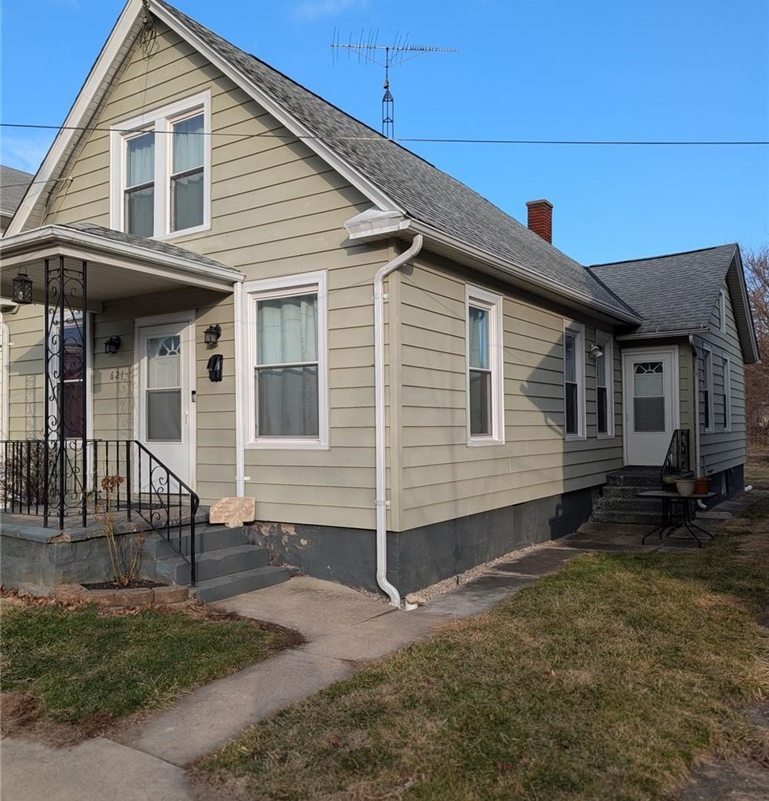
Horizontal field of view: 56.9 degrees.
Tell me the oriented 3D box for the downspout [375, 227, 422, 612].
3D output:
[{"bbox_3d":[0.146,0.191,6.745,0.559,3.495,0.124,-2,-3,33],"label":"downspout"}]

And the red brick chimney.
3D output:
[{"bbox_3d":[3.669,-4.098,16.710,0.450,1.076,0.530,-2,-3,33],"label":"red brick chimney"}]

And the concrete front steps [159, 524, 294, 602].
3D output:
[{"bbox_3d":[-1.741,1.640,7.260,0.960,0.510,1.247,-2,-3,33],"label":"concrete front steps"}]

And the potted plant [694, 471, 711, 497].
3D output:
[{"bbox_3d":[4.614,1.209,10.300,0.260,0.330,0.260,-2,-3,33],"label":"potted plant"}]

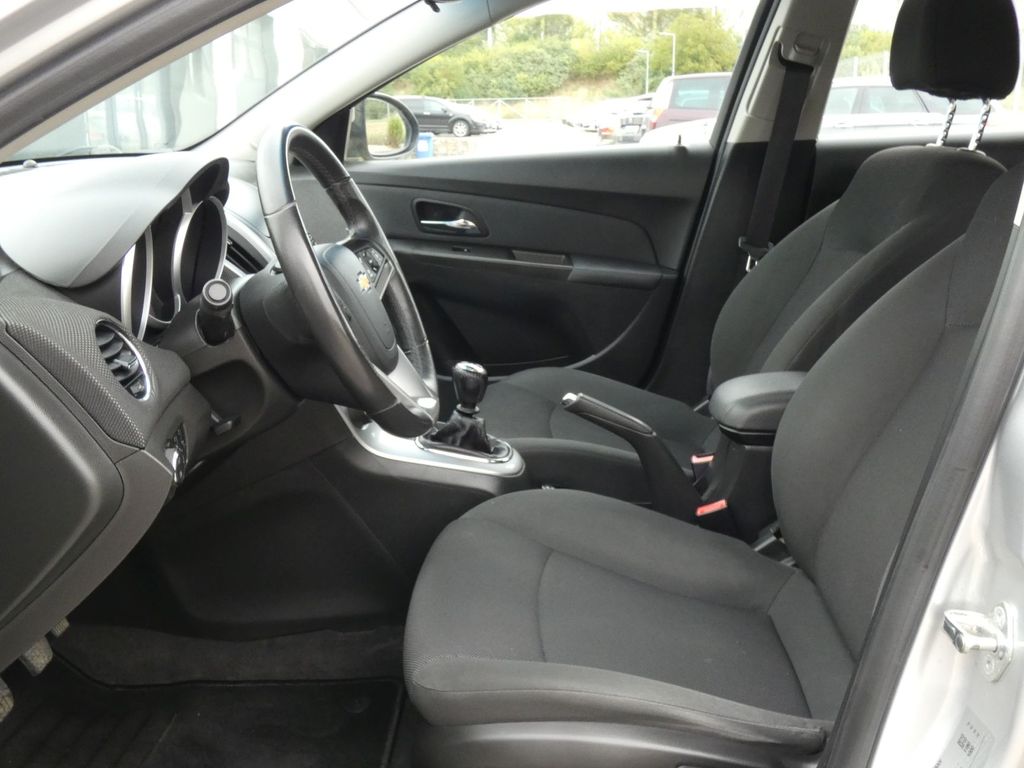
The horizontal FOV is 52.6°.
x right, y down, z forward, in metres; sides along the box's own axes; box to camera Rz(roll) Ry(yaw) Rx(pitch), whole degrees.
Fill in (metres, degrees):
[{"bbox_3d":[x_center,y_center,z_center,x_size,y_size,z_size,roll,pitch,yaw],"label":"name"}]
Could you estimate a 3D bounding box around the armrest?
[{"bbox_3d":[0.421,0.032,1.522,0.260,0.070,0.160,1,16,2],"label":"armrest"}]

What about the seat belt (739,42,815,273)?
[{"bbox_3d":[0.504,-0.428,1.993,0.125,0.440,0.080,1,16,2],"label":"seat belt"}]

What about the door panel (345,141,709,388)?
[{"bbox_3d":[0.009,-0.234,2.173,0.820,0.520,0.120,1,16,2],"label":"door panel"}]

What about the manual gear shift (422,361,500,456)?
[{"bbox_3d":[-0.070,0.032,1.544,0.108,0.140,0.100,1,16,2],"label":"manual gear shift"}]

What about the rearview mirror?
[{"bbox_3d":[-0.290,-0.585,2.333,0.100,0.150,0.190,6,16,20],"label":"rearview mirror"}]

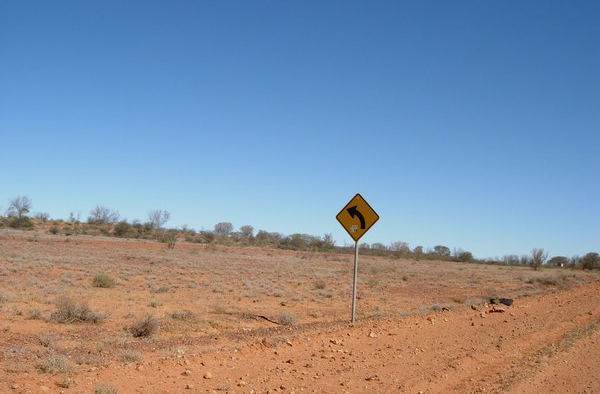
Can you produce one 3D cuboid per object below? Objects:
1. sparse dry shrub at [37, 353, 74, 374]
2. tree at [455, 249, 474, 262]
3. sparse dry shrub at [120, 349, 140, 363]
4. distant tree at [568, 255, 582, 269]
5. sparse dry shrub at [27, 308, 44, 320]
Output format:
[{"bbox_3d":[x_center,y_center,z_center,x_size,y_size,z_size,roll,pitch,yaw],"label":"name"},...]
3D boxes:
[{"bbox_3d":[-2.728,1.858,7.350,0.411,0.228,0.378,4,-5,-19],"label":"sparse dry shrub"},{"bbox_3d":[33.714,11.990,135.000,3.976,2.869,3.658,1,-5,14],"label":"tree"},{"bbox_3d":[-2.244,2.094,8.738,0.265,0.147,0.223,4,-4,-14],"label":"sparse dry shrub"},{"bbox_3d":[38.479,9.009,92.000,1.955,1.955,1.858,3,-4,0],"label":"distant tree"},{"bbox_3d":[-4.971,2.204,12.396,0.338,0.184,0.285,4,-4,-22],"label":"sparse dry shrub"}]

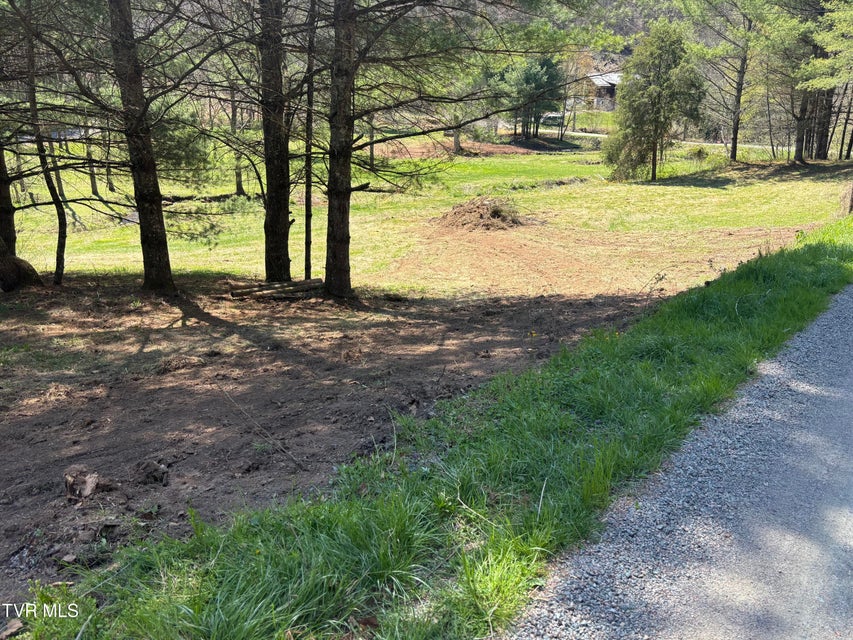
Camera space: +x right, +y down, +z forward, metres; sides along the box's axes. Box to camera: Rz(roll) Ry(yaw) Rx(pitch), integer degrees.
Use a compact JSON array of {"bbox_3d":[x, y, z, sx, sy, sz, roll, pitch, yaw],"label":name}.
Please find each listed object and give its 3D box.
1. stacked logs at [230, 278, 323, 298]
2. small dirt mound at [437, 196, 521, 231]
[{"bbox_3d":[-2.247,-0.472,9.600,1.330,0.190,0.400,-6,16,-21],"label":"stacked logs"},{"bbox_3d":[1.534,-3.053,18.200,2.300,0.800,2.000,0,15,0],"label":"small dirt mound"}]

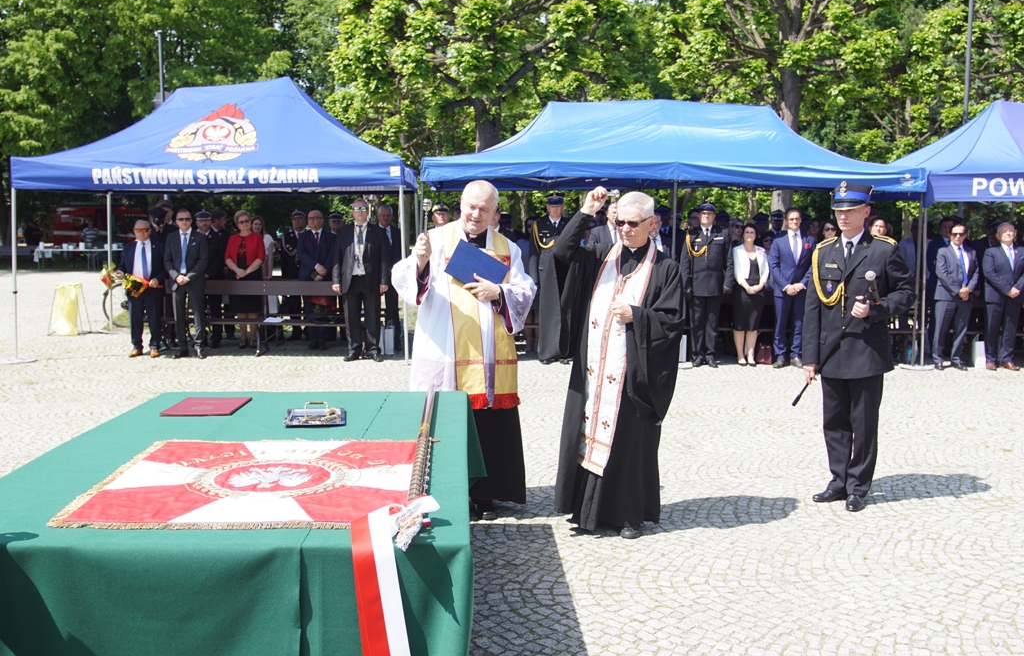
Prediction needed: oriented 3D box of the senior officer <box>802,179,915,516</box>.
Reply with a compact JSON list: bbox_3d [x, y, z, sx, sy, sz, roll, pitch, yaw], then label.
[{"bbox_3d":[2.000,0.102,5.426,0.580,1.860,0.400,6,8,42],"label":"senior officer"}]

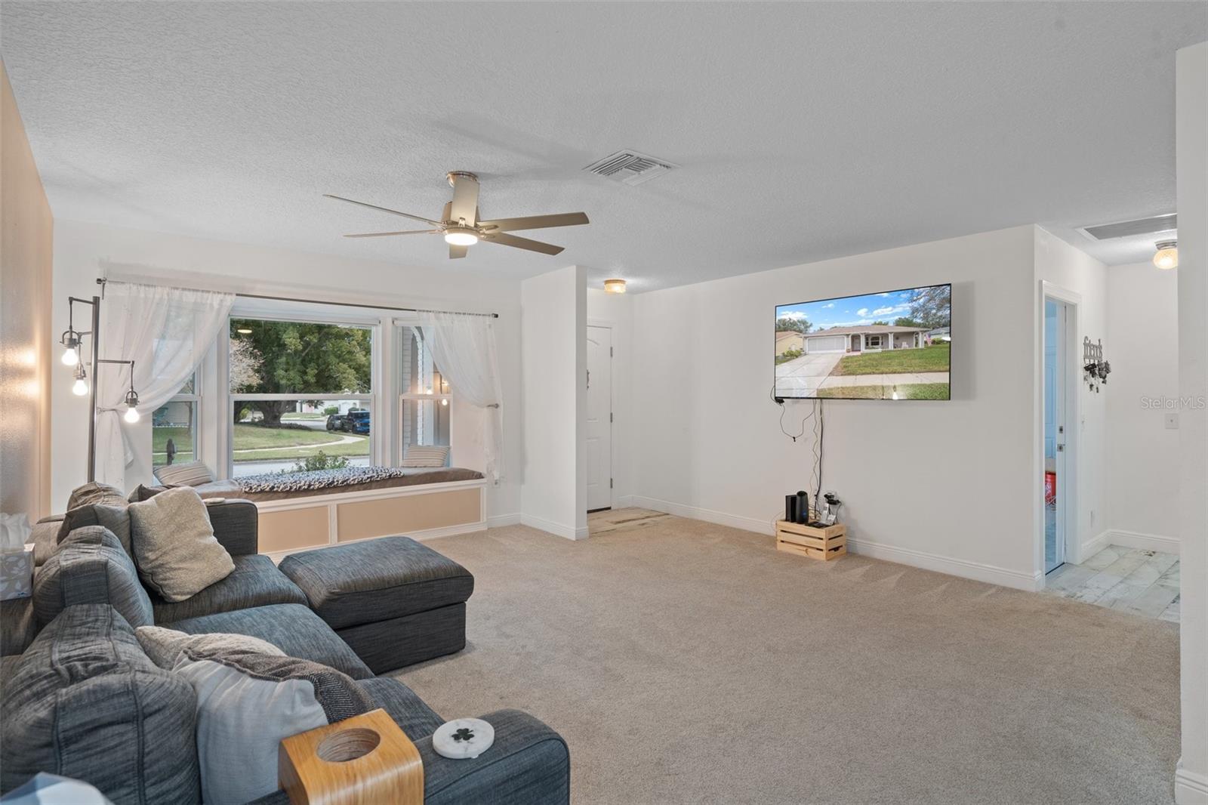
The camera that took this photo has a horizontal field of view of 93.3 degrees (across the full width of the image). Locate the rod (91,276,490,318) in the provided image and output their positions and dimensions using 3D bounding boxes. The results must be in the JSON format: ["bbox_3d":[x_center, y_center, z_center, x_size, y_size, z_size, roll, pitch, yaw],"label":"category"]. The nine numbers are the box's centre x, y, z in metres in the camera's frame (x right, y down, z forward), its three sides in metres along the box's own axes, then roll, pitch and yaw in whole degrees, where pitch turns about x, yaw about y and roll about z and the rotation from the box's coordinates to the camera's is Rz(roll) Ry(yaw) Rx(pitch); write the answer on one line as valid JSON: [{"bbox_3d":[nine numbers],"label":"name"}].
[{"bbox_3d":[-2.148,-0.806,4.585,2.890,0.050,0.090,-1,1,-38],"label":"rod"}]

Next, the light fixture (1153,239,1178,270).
[{"bbox_3d":[4.195,-1.096,4.235,0.170,0.185,0.170,-1,1,-38],"label":"light fixture"}]

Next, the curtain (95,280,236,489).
[{"bbox_3d":[-2.976,-0.080,3.912,0.740,1.459,0.122,-1,1,-41],"label":"curtain"}]

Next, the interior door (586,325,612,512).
[{"bbox_3d":[-0.269,0.180,6.122,0.910,2.030,0.045,-1,1,-38],"label":"interior door"}]

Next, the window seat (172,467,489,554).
[{"bbox_3d":[-2.397,0.936,4.898,2.720,0.600,0.630,-1,1,-38],"label":"window seat"}]

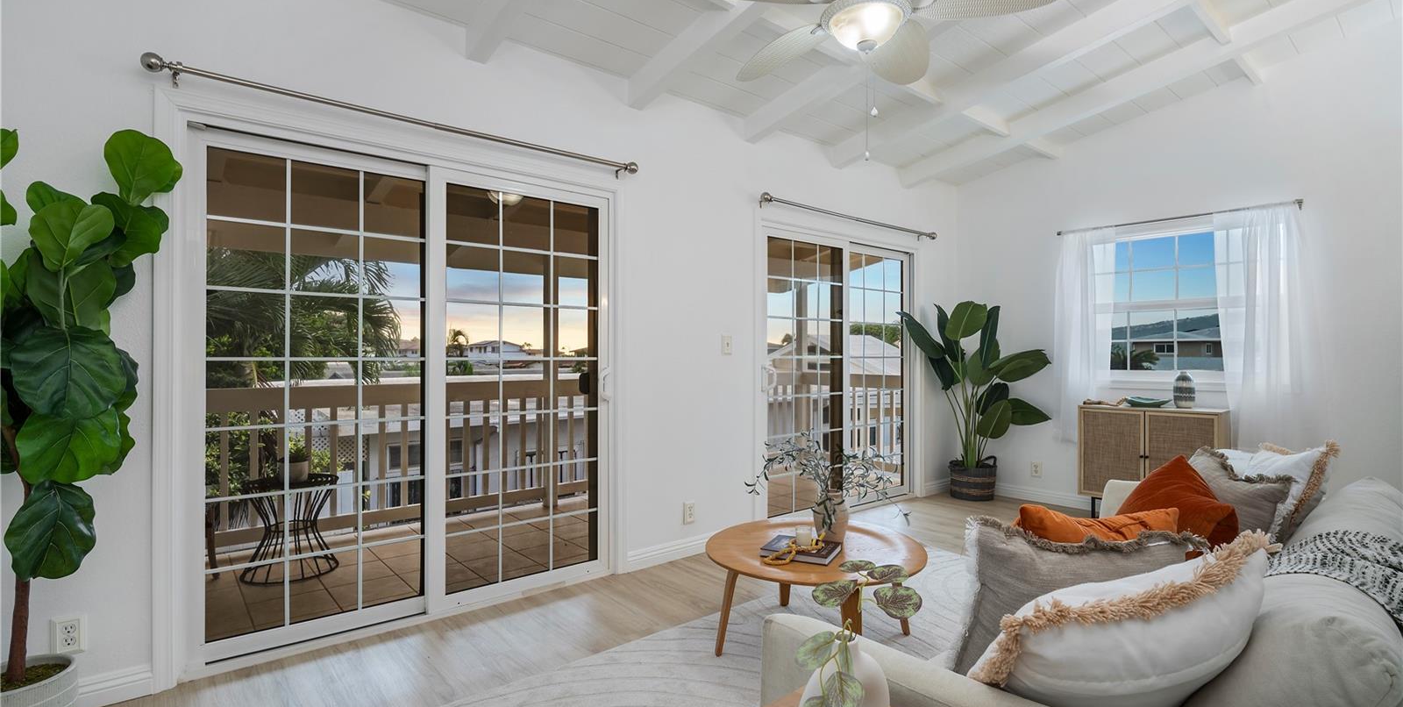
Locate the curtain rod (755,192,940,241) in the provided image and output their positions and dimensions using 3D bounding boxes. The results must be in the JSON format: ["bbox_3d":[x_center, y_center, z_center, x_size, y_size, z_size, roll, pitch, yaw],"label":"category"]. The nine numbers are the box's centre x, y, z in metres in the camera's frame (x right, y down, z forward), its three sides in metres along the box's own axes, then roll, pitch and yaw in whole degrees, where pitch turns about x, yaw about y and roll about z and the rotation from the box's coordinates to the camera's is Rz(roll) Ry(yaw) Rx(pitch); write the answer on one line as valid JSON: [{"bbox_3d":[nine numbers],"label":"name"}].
[{"bbox_3d":[1.104,-0.935,4.434,1.957,0.085,0.115,0,0,-39],"label":"curtain rod"}]

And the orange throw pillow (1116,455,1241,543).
[{"bbox_3d":[1.780,0.585,2.330,0.150,0.410,0.440,29,17,3],"label":"orange throw pillow"}]

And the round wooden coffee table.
[{"bbox_3d":[0.453,0.963,2.483,0.855,0.392,0.855,0,0,0],"label":"round wooden coffee table"}]

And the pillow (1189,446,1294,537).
[{"bbox_3d":[1.890,0.590,2.250,0.160,0.430,0.470,25,4,9],"label":"pillow"}]

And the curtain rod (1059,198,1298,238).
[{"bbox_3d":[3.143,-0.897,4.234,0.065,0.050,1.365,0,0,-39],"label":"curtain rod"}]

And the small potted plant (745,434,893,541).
[{"bbox_3d":[0.490,0.547,2.548,0.630,0.470,0.500,0,0,11],"label":"small potted plant"}]

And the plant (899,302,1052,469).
[{"bbox_3d":[2.120,0.300,4.860,1.120,1.400,0.820,0,0,0],"label":"plant"}]

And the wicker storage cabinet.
[{"bbox_3d":[3.012,0.748,4.166,0.310,0.760,0.787,0,0,-39],"label":"wicker storage cabinet"}]

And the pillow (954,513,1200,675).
[{"bbox_3d":[0.747,0.550,1.254,0.450,0.410,0.160,0,0,20],"label":"pillow"}]

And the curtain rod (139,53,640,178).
[{"bbox_3d":[-1.099,-0.945,2.672,1.940,0.085,0.115,0,0,-39],"label":"curtain rod"}]

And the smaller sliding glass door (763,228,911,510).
[{"bbox_3d":[1.047,0.157,4.500,1.688,1.954,0.100,0,0,-39],"label":"smaller sliding glass door"}]

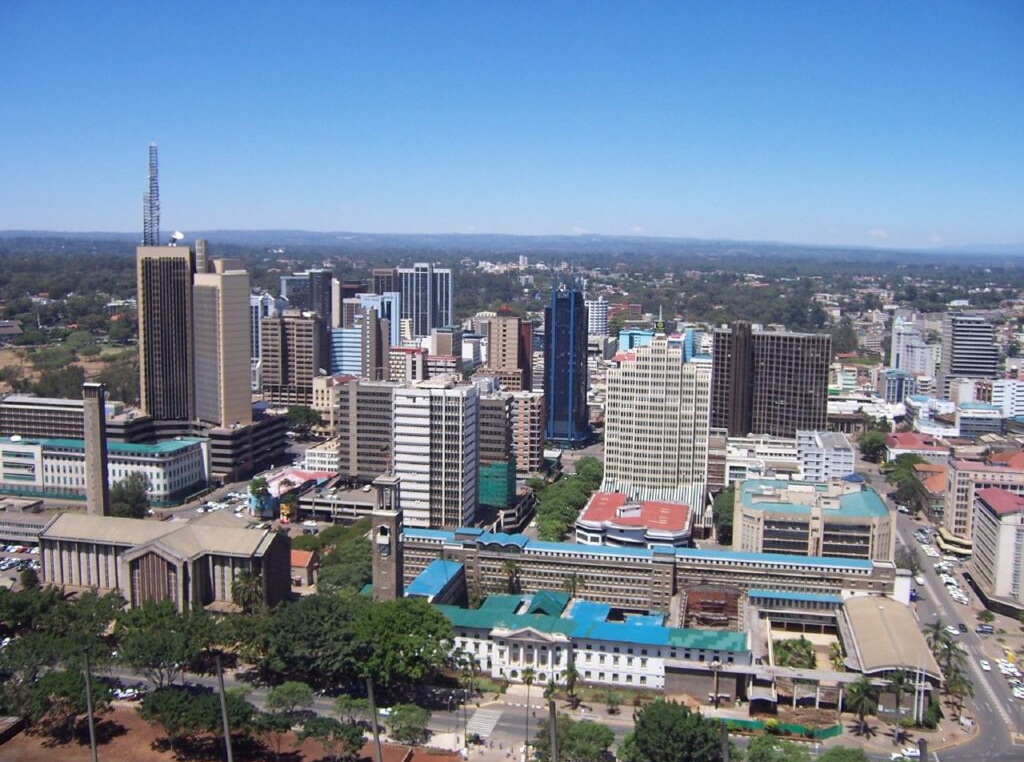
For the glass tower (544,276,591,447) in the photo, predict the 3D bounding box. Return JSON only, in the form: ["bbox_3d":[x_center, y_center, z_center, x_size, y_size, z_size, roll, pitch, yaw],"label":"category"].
[{"bbox_3d":[30.850,-11.010,535.700,23.000,92.200,23.000,2,7,13],"label":"glass tower"}]

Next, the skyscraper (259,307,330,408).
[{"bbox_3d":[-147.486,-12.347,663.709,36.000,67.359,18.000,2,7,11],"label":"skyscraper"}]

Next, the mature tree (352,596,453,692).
[{"bbox_3d":[-27.012,65.213,242.415,24.500,20.500,24.000,1,7,0],"label":"mature tree"}]

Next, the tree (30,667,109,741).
[{"bbox_3d":[-96.969,72.519,214.831,17.500,12.500,15.000,1,7,0],"label":"tree"}]

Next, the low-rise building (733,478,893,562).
[{"bbox_3d":[109.489,50.812,362.269,53.500,22.500,46.000,2,7,13],"label":"low-rise building"}]

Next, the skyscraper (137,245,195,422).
[{"bbox_3d":[-163.100,-23.500,470.640,27.460,81.380,15.500,2,8,12],"label":"skyscraper"}]

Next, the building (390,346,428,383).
[{"bbox_3d":[-67.760,-0.240,629.910,23.000,45.080,15.000,2,7,13],"label":"building"}]

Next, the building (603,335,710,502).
[{"bbox_3d":[58.084,20.812,395.387,41.000,76.612,22.000,2,7,11],"label":"building"}]

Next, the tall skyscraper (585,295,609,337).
[{"bbox_3d":[89.570,-63.390,1040.190,25.230,44.520,19.000,2,8,6],"label":"tall skyscraper"}]

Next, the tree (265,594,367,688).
[{"bbox_3d":[-46.210,61.470,232.750,23.810,21.330,23.810,-1,7,-11],"label":"tree"}]

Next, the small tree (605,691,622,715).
[{"bbox_3d":[24.082,76.115,231.015,4.000,4.800,3.800,1,7,0],"label":"small tree"}]

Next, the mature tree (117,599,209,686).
[{"bbox_3d":[-85.837,65.410,239.914,20.000,19.500,20.000,2,7,13],"label":"mature tree"}]

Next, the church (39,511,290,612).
[{"bbox_3d":[-107.090,54.140,302.630,74.400,20.800,38.700,2,8,13],"label":"church"}]

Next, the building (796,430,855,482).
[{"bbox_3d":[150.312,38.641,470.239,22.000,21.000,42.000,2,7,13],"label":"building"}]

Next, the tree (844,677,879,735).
[{"bbox_3d":[79.576,73.943,220.935,7.600,13.000,7.400,1,7,0],"label":"tree"}]

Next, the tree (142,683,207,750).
[{"bbox_3d":[-69.080,69.470,200.200,13.160,12.930,13.160,-2,8,-20],"label":"tree"}]

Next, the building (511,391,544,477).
[{"bbox_3d":[6.490,26.826,480.820,17.000,41.044,12.500,2,7,11],"label":"building"}]

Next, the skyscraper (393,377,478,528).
[{"bbox_3d":[-28.890,28.310,368.040,27.670,57.030,14.500,2,8,12],"label":"skyscraper"}]

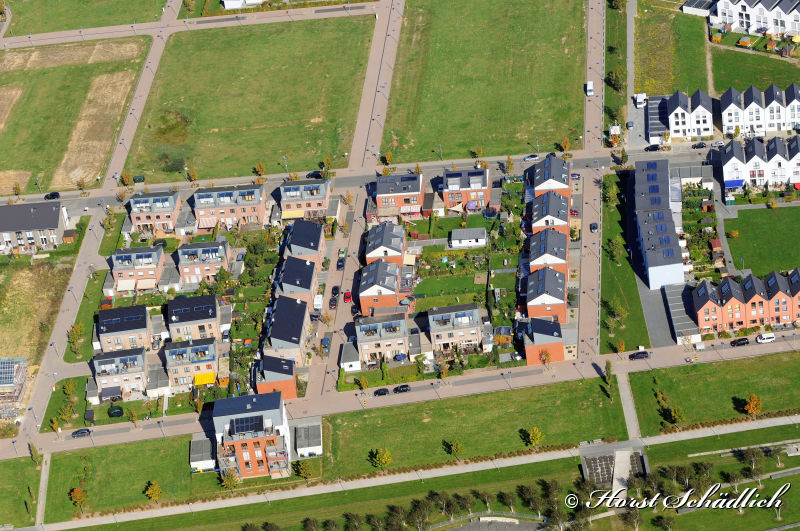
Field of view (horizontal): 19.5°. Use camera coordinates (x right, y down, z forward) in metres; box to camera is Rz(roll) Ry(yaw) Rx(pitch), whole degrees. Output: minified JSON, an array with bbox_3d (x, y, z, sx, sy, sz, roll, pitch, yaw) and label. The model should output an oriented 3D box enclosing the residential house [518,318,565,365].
[{"bbox_3d":[36.775,19.043,596.782,9.700,10.000,6.570,-8,34,3],"label":"residential house"}]

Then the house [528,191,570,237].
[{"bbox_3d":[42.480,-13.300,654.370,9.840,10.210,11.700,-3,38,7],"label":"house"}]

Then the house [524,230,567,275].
[{"bbox_3d":[41.030,-2.620,640.860,9.840,10.210,11.700,-3,38,7],"label":"house"}]

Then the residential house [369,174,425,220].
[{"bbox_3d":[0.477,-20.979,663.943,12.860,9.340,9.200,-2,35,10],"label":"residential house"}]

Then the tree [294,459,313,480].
[{"bbox_3d":[-23.480,52.110,584.530,3.040,7.650,3.040,-8,38,0],"label":"tree"}]

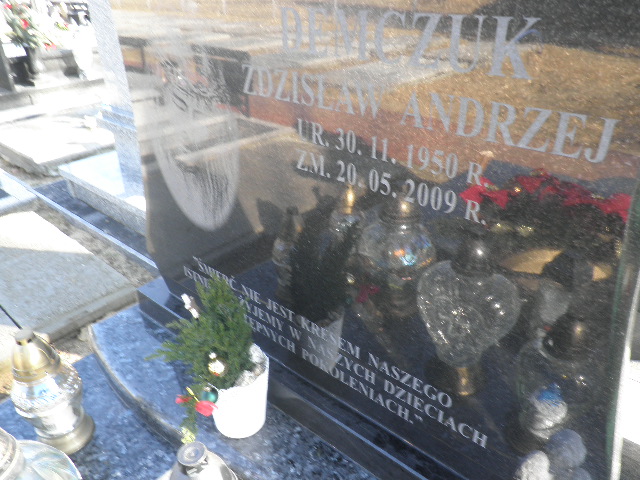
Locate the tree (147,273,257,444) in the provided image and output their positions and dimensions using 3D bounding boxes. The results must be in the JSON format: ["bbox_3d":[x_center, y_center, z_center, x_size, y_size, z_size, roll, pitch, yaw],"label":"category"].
[{"bbox_3d":[-0.191,0.215,0.878,0.173,0.326,0.199,22,38,36],"label":"tree"}]

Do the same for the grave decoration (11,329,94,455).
[{"bbox_3d":[-0.517,0.282,0.952,0.124,0.278,0.124,22,38,36],"label":"grave decoration"}]

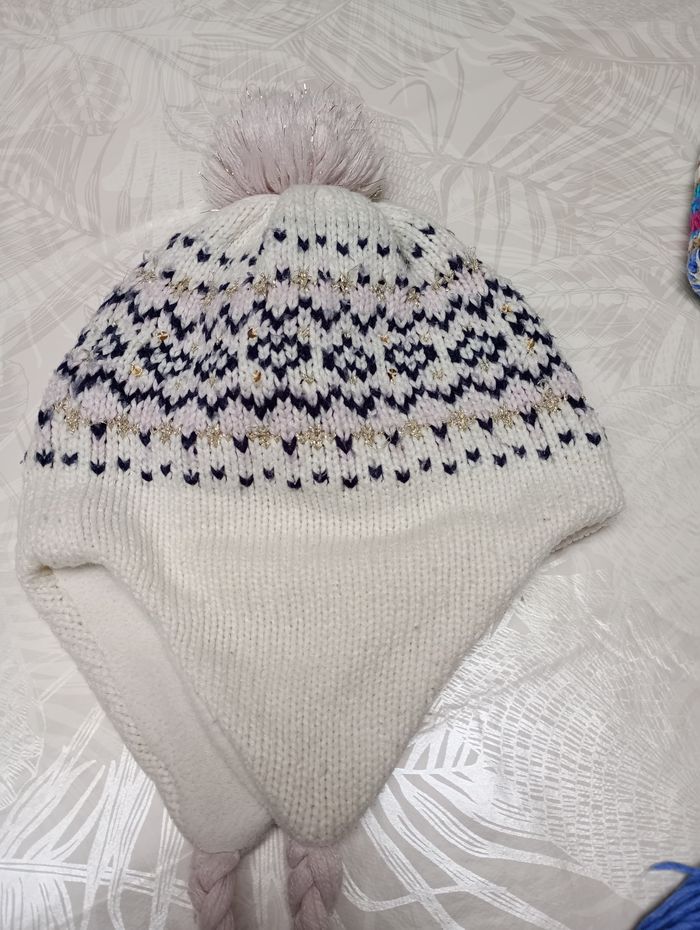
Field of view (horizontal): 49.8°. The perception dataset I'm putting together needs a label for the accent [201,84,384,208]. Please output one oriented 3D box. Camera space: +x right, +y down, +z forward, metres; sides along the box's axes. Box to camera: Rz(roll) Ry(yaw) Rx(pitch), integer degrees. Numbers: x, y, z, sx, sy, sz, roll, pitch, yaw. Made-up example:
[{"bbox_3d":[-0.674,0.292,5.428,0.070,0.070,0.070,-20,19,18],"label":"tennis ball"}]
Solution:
[{"bbox_3d":[-0.026,-0.141,0.345,0.084,0.064,0.066,0,66,0],"label":"accent"}]

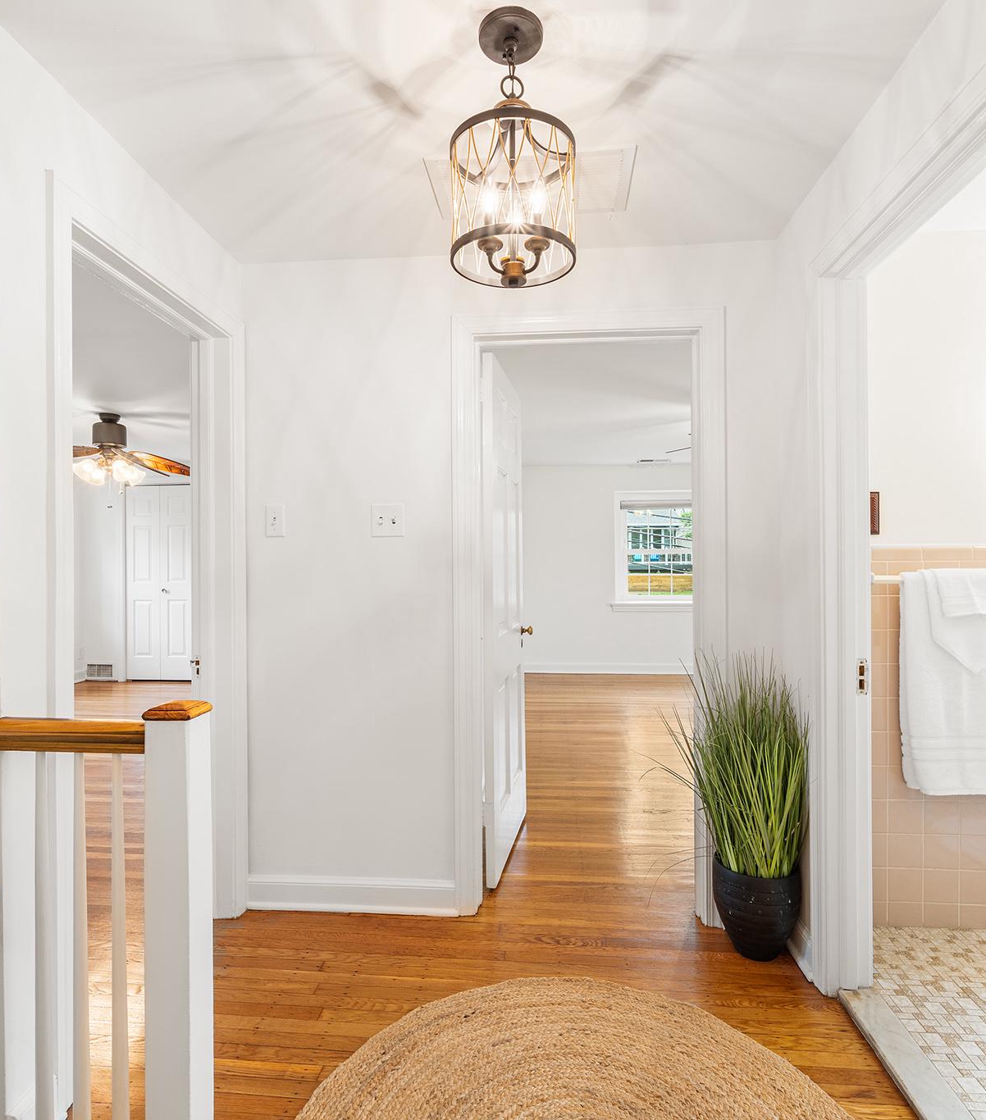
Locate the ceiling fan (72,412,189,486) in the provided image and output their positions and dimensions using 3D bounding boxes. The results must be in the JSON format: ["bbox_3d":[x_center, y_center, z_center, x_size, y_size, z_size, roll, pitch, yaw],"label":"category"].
[{"bbox_3d":[-2.755,-0.793,4.373,1.320,0.530,1.320,0,0,5],"label":"ceiling fan"}]

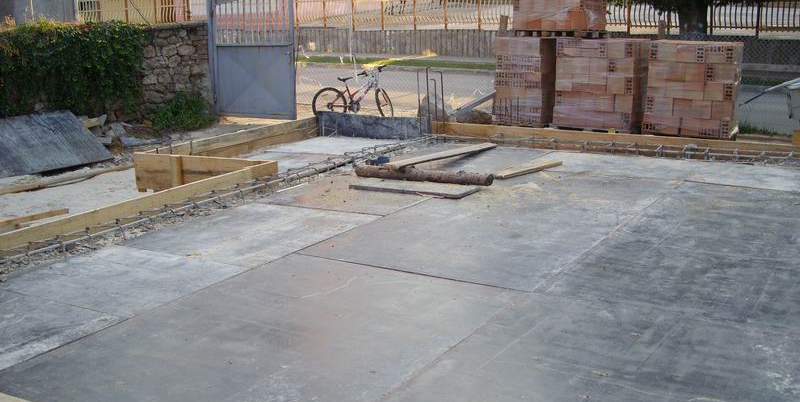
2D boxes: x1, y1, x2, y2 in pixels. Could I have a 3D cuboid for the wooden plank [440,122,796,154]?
[{"bbox_3d":[2.042,-0.656,9.237,3.900,0.140,0.030,7,15,31],"label":"wooden plank"}]

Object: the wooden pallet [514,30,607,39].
[{"bbox_3d":[2.347,-2.432,12.799,1.050,0.130,1.000,8,16,34],"label":"wooden pallet"}]

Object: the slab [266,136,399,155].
[{"bbox_3d":[-0.679,-0.592,9.741,1.150,0.050,1.100,7,15,31],"label":"slab"}]

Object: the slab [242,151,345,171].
[{"bbox_3d":[-1.278,-0.392,8.924,1.100,0.050,0.950,7,15,31],"label":"slab"}]

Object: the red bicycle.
[{"bbox_3d":[-0.794,-1.811,15.000,1.580,1.000,0.580,-1,13,0],"label":"red bicycle"}]

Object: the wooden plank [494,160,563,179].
[{"bbox_3d":[1.216,-0.283,8.039,0.931,0.030,0.130,-13,17,-42],"label":"wooden plank"}]

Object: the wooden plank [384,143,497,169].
[{"bbox_3d":[0.464,-0.460,8.664,0.170,0.030,2.022,7,13,32],"label":"wooden plank"}]

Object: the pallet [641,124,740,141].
[{"bbox_3d":[4.040,-0.909,12.128,1.120,0.130,1.000,7,15,31],"label":"pallet"}]

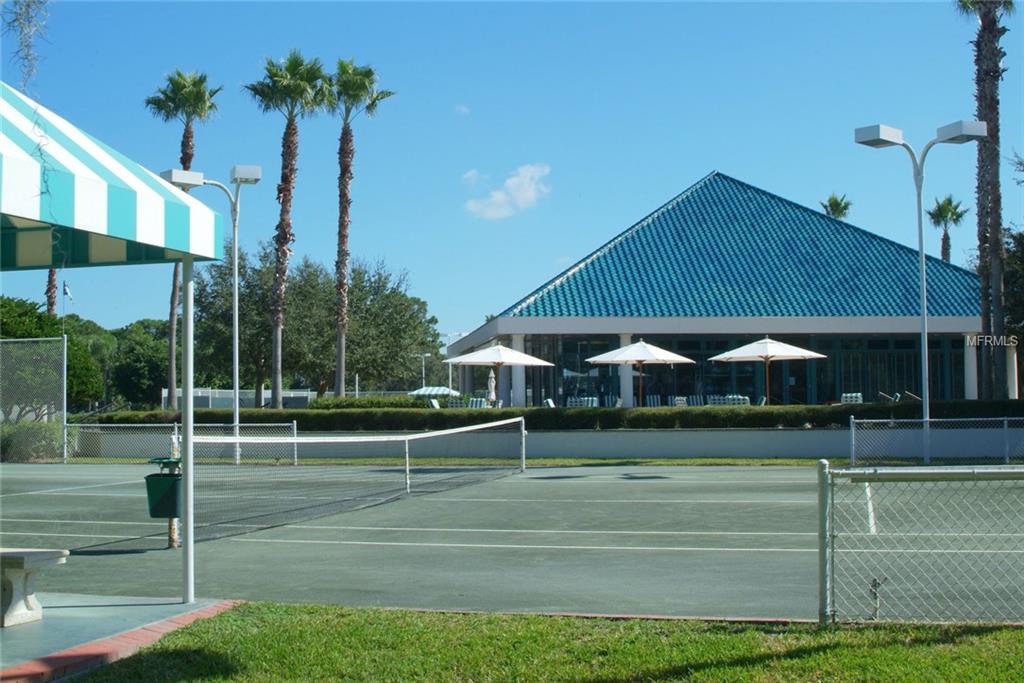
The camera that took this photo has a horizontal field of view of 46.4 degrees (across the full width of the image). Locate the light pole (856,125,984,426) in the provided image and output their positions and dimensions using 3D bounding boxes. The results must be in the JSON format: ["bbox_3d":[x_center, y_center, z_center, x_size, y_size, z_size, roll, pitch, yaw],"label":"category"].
[{"bbox_3d":[8.273,-0.976,24.107,2.650,7.000,1.400,-2,-3,15],"label":"light pole"}]

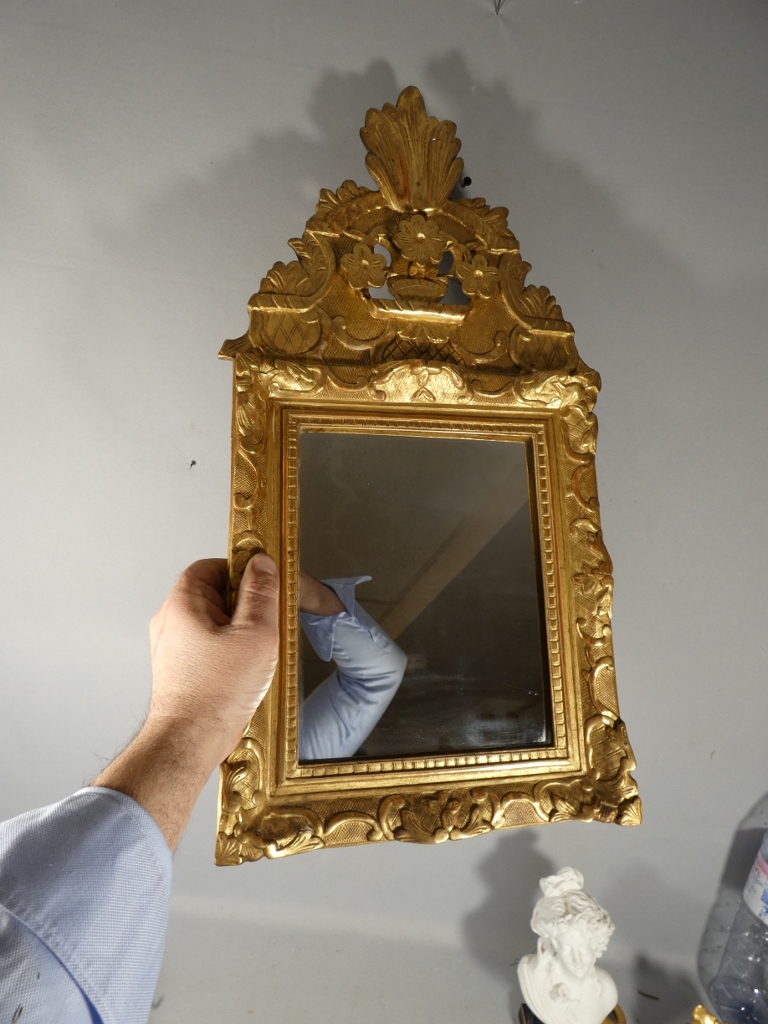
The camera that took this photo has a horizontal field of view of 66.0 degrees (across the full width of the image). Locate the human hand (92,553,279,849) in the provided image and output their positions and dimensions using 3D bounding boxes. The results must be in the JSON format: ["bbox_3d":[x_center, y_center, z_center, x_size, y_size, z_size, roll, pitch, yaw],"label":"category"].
[{"bbox_3d":[-0.123,0.115,0.383,0.090,0.180,0.112,23,-22,-20],"label":"human hand"}]

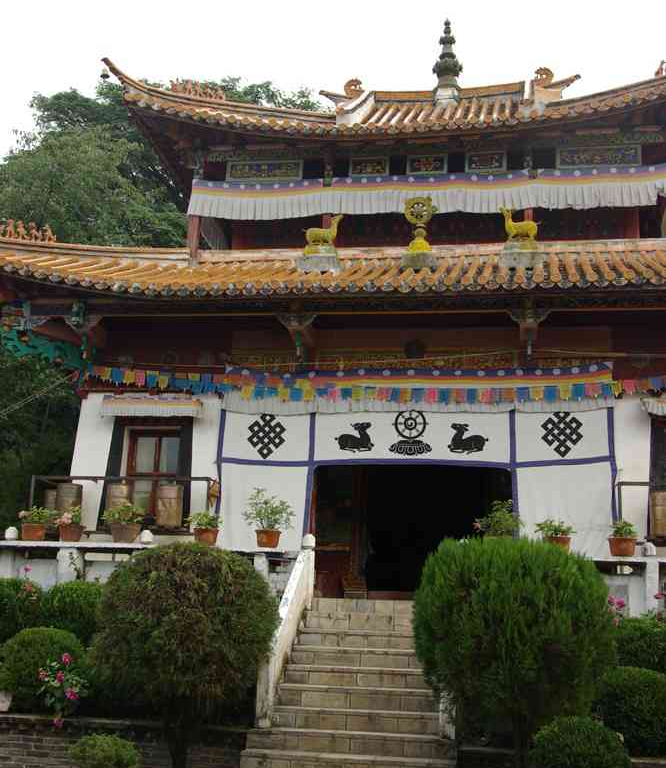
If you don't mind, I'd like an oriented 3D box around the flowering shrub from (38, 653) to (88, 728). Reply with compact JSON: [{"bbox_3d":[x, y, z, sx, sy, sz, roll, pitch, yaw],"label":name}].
[{"bbox_3d":[-2.572,2.922,10.612,0.501,0.679,0.450,0,-13,9],"label":"flowering shrub"}]

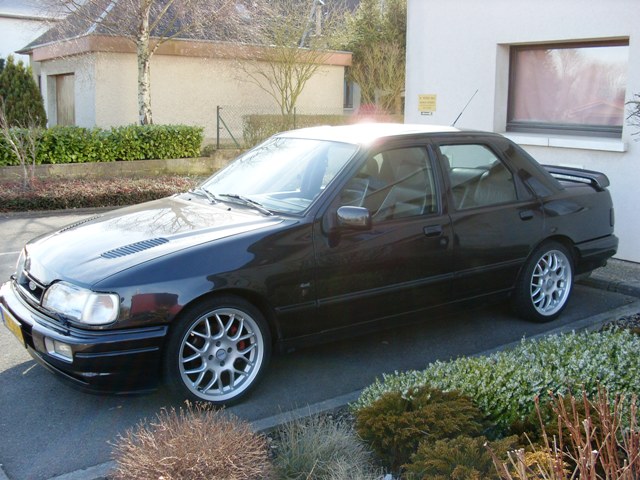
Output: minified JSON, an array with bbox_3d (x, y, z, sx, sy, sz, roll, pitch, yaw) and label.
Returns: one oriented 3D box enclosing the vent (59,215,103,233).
[{"bbox_3d":[-1.469,-0.096,4.323,0.310,0.025,0.090,-23,17,-37],"label":"vent"}]

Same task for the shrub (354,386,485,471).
[{"bbox_3d":[0.425,0.805,3.000,0.530,0.310,0.440,1,10,6],"label":"shrub"}]

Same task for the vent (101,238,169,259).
[{"bbox_3d":[-0.933,0.042,3.568,0.310,0.025,0.090,-18,23,-25],"label":"vent"}]

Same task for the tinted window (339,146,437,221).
[{"bbox_3d":[0.393,-0.332,4.152,0.780,0.420,0.050,-7,-10,-34],"label":"tinted window"}]

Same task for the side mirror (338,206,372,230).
[{"bbox_3d":[0.185,-0.117,3.814,0.100,0.125,0.195,-7,13,-34],"label":"side mirror"}]

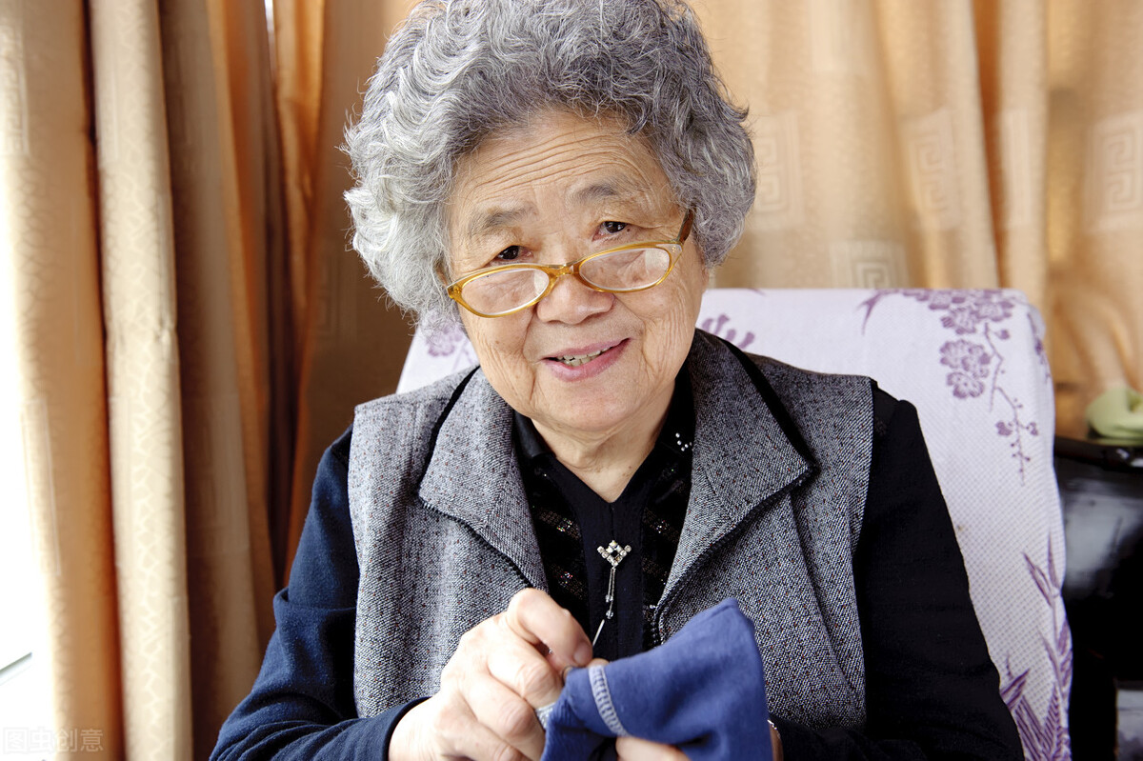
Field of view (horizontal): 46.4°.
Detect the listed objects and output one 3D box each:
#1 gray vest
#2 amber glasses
[{"bbox_3d":[0.033,0.190,0.930,0.380,0.480,0.260,-2,12,2],"label":"gray vest"},{"bbox_3d":[-0.002,-0.083,0.815,0.138,0.043,0.143,-9,22,4],"label":"amber glasses"}]

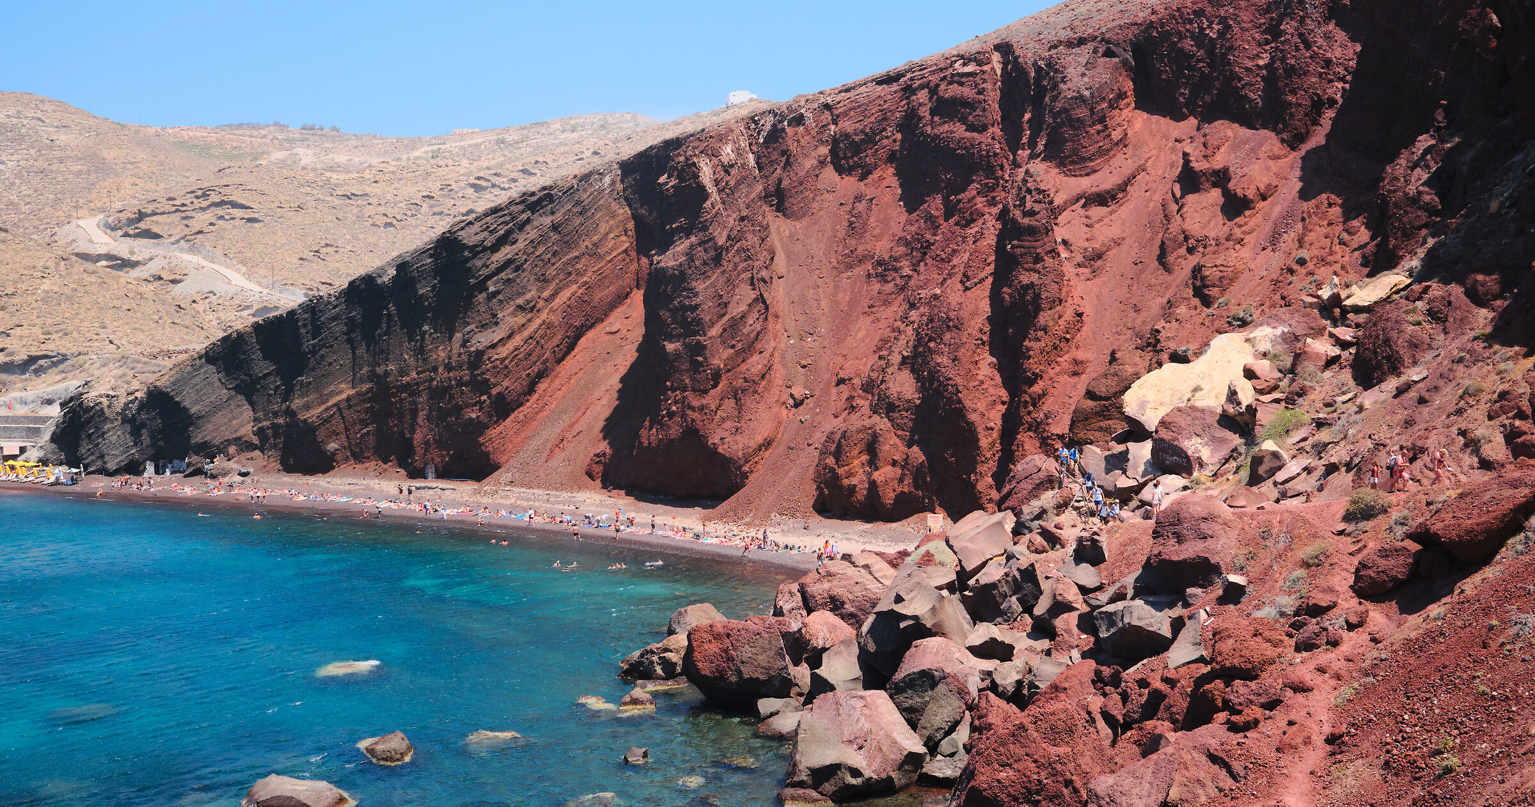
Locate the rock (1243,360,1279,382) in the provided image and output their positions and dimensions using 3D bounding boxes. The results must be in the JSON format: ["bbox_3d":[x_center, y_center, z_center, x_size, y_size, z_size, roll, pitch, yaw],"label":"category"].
[{"bbox_3d":[26.463,-1.768,80.000,1.900,1.200,1.500,0,-1,18],"label":"rock"}]

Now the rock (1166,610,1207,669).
[{"bbox_3d":[13.904,7.820,49.500,1.330,1.870,1.400,0,0,16],"label":"rock"}]

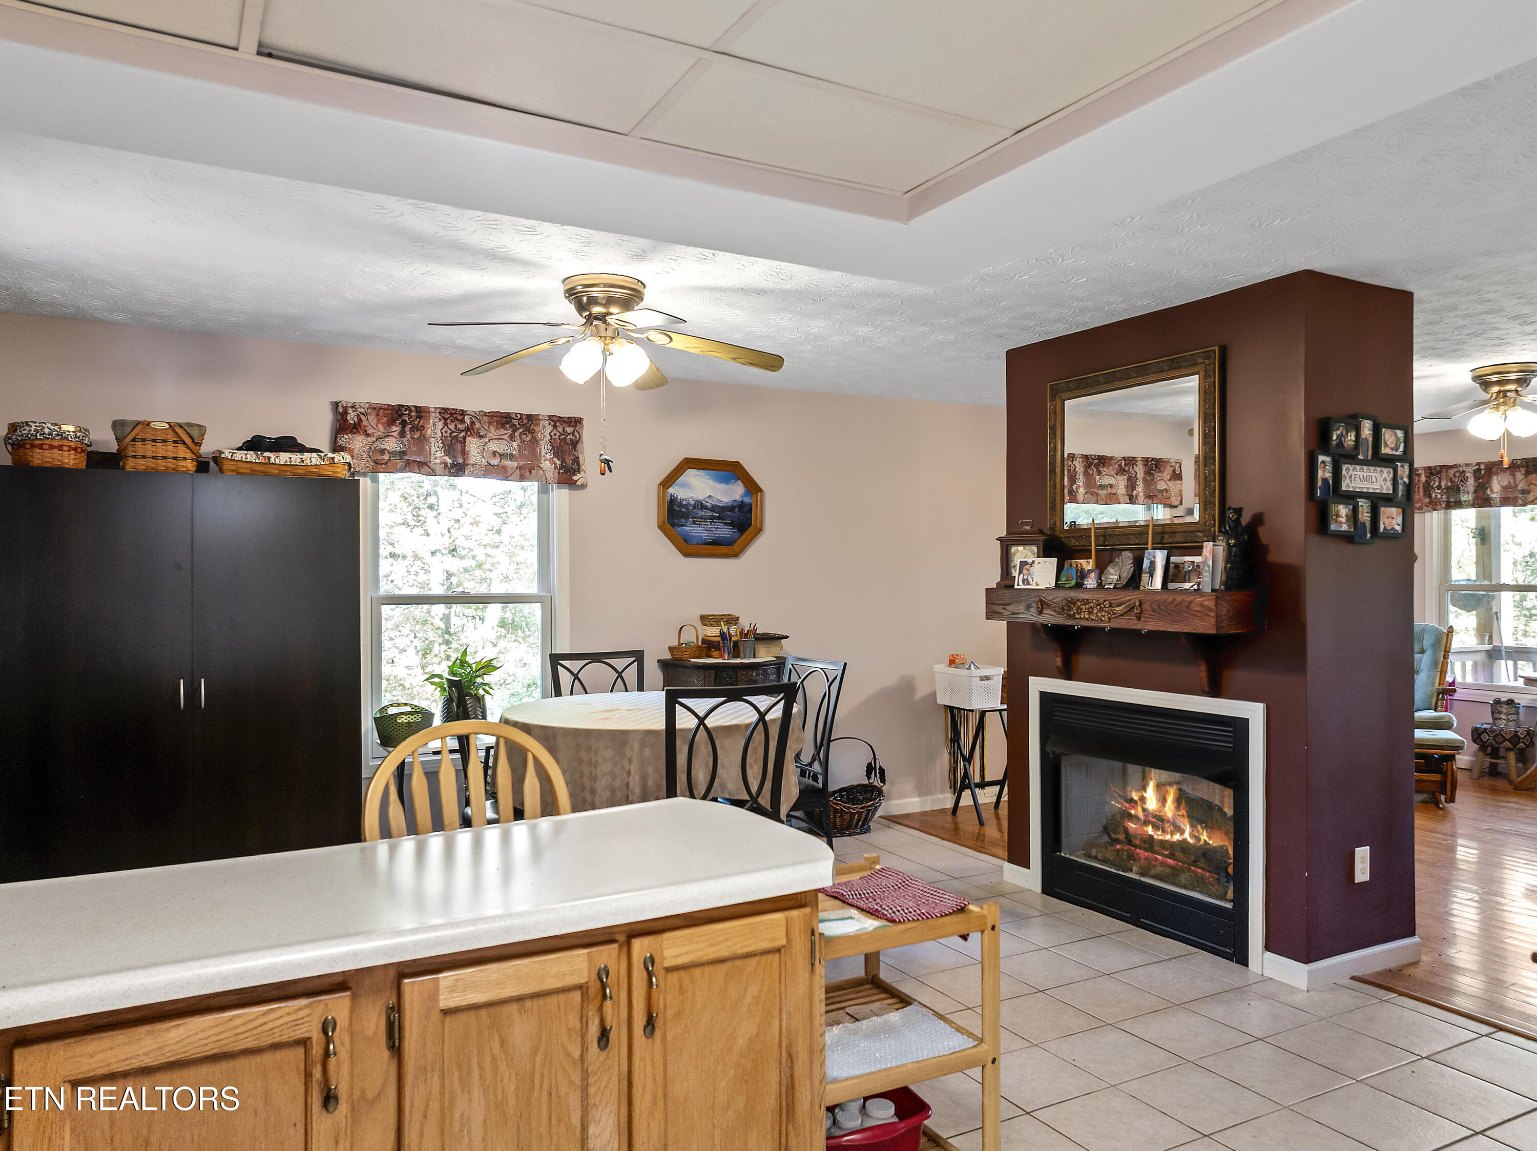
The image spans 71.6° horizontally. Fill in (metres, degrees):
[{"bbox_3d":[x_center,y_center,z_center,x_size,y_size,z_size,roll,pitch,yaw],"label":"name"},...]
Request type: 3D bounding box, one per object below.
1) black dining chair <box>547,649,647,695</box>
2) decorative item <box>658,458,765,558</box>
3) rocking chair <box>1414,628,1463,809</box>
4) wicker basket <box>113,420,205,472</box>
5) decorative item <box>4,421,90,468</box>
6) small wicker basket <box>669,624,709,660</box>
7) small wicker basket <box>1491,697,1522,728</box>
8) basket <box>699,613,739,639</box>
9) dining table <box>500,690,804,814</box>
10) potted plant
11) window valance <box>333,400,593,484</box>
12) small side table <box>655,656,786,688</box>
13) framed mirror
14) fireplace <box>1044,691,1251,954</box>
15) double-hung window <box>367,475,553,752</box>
[{"bbox_3d":[-0.678,0.884,4.728,0.460,1.060,0.530,0,0,-28],"label":"black dining chair"},{"bbox_3d":[-0.304,-0.354,5.661,0.618,0.518,0.032,0,0,-28],"label":"decorative item"},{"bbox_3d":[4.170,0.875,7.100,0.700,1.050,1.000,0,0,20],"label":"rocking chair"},{"bbox_3d":[-2.339,-0.492,4.091,0.310,0.200,0.200,0,0,-29],"label":"wicker basket"},{"bbox_3d":[-2.724,-0.479,4.031,0.260,0.180,0.220,0,0,-28],"label":"decorative item"},{"bbox_3d":[-0.412,0.337,5.400,0.176,0.175,0.130,0,0,-28],"label":"small wicker basket"},{"bbox_3d":[5.024,0.933,7.259,0.190,0.200,0.190,0,0,-29],"label":"small wicker basket"},{"bbox_3d":[-0.255,0.257,5.518,0.200,0.117,0.140,0,0,-28],"label":"basket"},{"bbox_3d":[-0.432,0.957,4.029,1.140,0.914,1.140,0,0,-28],"label":"dining table"},{"bbox_3d":[-1.336,0.508,4.656,0.320,0.380,0.310,0,0,-29],"label":"potted plant"},{"bbox_3d":[-1.413,-0.611,5.005,1.170,0.345,0.090,0,0,-29],"label":"window valance"},{"bbox_3d":[-0.157,0.922,5.523,0.780,0.960,0.380,0,0,-29],"label":"small side table"},{"bbox_3d":[1.443,-0.471,4.269,0.035,0.718,0.870,0,0,-28],"label":"framed mirror"},{"bbox_3d":[1.619,0.960,4.362,0.360,0.890,1.060,0,0,-29],"label":"fireplace"},{"bbox_3d":[-1.454,0.115,5.071,0.880,1.430,0.100,0,0,-29],"label":"double-hung window"}]

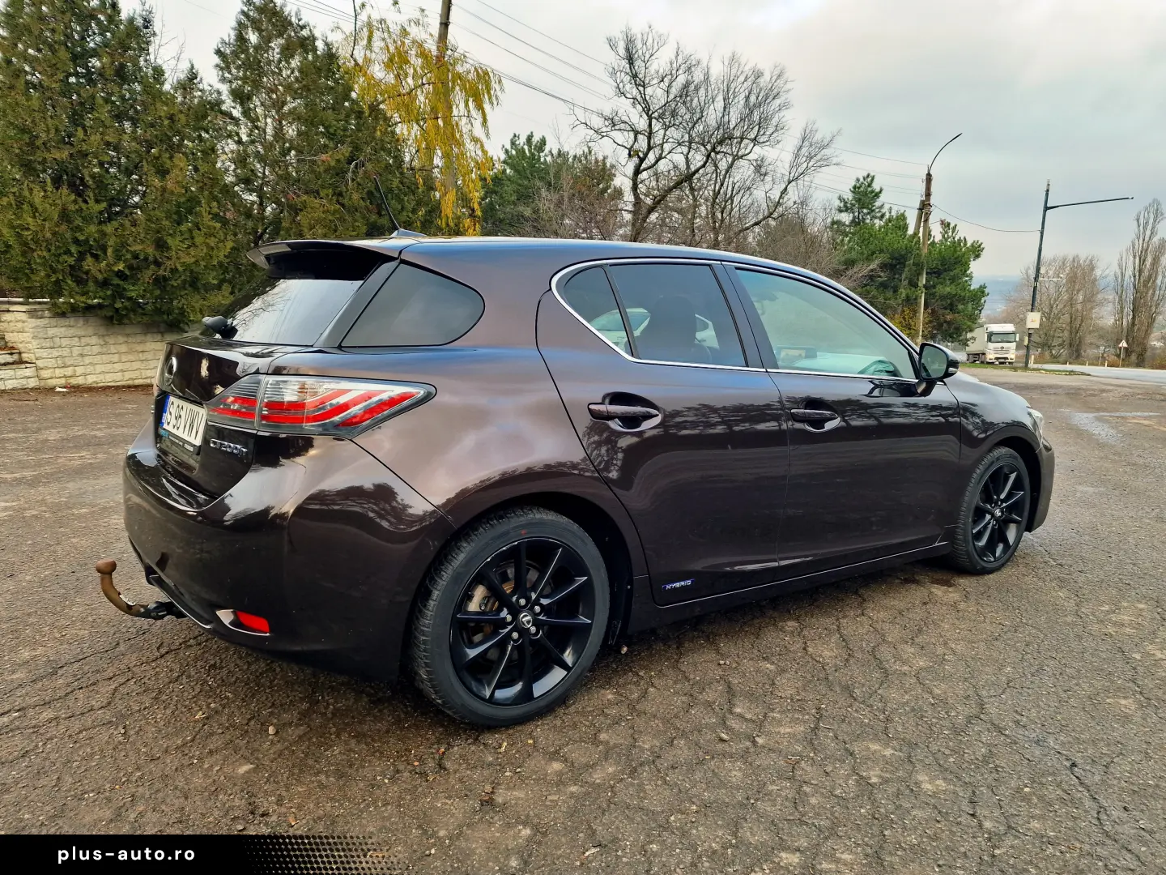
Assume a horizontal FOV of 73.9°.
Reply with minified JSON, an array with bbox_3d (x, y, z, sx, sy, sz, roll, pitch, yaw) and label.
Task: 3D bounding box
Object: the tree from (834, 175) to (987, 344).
[{"bbox_3d":[13.126,-6.426,30.505,5.700,7.800,5.400,5,8,23],"label":"tree"}]

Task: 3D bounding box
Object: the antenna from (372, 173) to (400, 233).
[{"bbox_3d":[-0.662,-0.788,2.627,0.030,0.200,0.022,-31,24,-29],"label":"antenna"}]

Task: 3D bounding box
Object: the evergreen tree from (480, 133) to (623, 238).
[{"bbox_3d":[-1.055,-6.400,26.000,4.891,7.301,4.800,1,9,-3],"label":"evergreen tree"}]

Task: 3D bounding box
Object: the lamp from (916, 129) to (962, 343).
[{"bbox_3d":[12.957,-6.594,28.042,0.350,8.750,1.300,-5,10,-42],"label":"lamp"}]

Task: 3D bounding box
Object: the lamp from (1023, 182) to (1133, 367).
[{"bbox_3d":[23.760,-7.739,37.337,4.326,8.778,0.450,2,9,0],"label":"lamp"}]

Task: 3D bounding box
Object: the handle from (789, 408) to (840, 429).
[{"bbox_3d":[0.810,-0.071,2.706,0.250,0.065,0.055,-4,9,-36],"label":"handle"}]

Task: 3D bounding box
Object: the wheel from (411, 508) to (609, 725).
[{"bbox_3d":[-0.215,0.508,2.259,0.625,0.625,0.220,-4,11,-35],"label":"wheel"}]

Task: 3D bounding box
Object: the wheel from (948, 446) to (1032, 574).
[{"bbox_3d":[1.913,0.346,3.744,0.625,0.625,0.220,-4,11,-35],"label":"wheel"}]

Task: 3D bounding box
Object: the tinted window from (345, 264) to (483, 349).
[{"bbox_3d":[-0.424,-0.334,1.953,0.371,0.253,0.070,-2,-26,-25],"label":"tinted window"}]

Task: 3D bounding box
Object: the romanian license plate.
[{"bbox_3d":[-1.237,-0.052,2.400,0.020,0.120,0.520,6,3,-37],"label":"romanian license plate"}]

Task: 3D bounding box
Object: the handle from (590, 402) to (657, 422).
[{"bbox_3d":[0.120,-0.076,2.271,0.245,0.048,0.055,0,8,-36],"label":"handle"}]

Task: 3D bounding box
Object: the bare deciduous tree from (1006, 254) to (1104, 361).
[{"bbox_3d":[51.820,-14.080,85.000,10.794,11.640,9.500,7,10,30],"label":"bare deciduous tree"}]

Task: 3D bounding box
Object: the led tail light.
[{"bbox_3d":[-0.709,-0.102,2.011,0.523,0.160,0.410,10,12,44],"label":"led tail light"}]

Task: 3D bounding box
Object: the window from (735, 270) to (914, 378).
[{"bbox_3d":[0.948,-0.415,2.929,0.936,0.416,0.070,-4,-9,-38],"label":"window"}]

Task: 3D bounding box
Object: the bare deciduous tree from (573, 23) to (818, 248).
[{"bbox_3d":[3.402,-6.728,22.000,7.191,9.217,6.000,3,9,8],"label":"bare deciduous tree"}]

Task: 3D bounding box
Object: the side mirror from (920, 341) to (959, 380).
[{"bbox_3d":[1.393,-0.301,3.044,0.110,0.148,0.180,-2,8,-21],"label":"side mirror"}]

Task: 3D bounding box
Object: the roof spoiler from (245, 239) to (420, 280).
[{"bbox_3d":[-0.842,-0.577,2.527,0.265,0.125,1.130,-4,9,-36],"label":"roof spoiler"}]

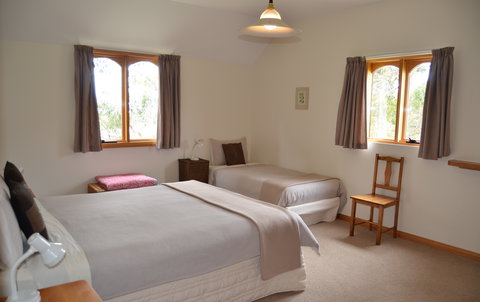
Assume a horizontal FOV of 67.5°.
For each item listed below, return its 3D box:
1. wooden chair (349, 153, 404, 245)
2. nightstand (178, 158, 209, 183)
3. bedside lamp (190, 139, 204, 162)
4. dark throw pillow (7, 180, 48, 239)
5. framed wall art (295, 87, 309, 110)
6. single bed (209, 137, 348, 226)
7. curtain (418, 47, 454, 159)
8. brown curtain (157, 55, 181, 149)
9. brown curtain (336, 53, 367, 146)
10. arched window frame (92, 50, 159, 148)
[{"bbox_3d":[1.529,0.524,4.005,0.416,0.914,0.402,-4,8,-37],"label":"wooden chair"},{"bbox_3d":[-0.691,0.457,5.329,0.367,0.653,0.338,-4,8,-37],"label":"nightstand"},{"bbox_3d":[-0.632,-0.025,5.319,0.200,0.310,0.120,0,7,-9],"label":"bedside lamp"},{"bbox_3d":[-1.188,0.330,2.020,0.140,0.390,0.400,-27,20,-28],"label":"dark throw pillow"},{"bbox_3d":[0.883,-0.745,5.135,0.025,0.316,0.251,-4,8,-37],"label":"framed wall art"},{"bbox_3d":[0.373,0.378,5.114,0.980,0.902,1.974,-4,8,-37],"label":"single bed"},{"bbox_3d":[1.981,-0.464,3.618,0.100,1.107,0.268,-4,8,-37],"label":"curtain"},{"bbox_3d":[-1.003,-0.683,5.084,0.360,1.297,0.100,-4,8,-37],"label":"brown curtain"},{"bbox_3d":[1.377,-0.589,4.407,0.100,1.093,0.395,-4,8,-37],"label":"brown curtain"},{"bbox_3d":[-1.492,-0.675,4.813,1.029,1.269,0.100,-4,8,-37],"label":"arched window frame"}]

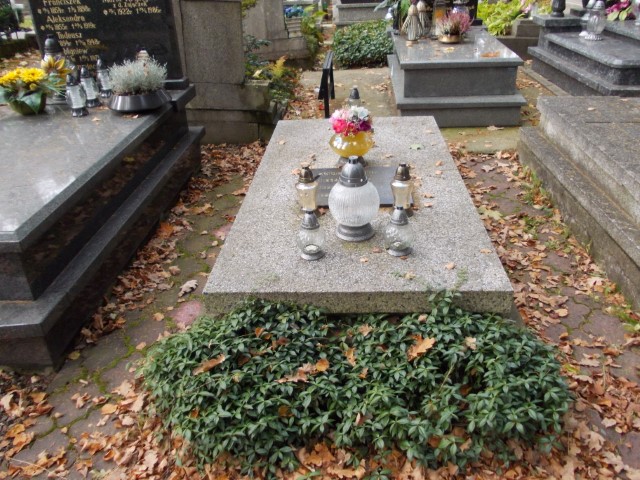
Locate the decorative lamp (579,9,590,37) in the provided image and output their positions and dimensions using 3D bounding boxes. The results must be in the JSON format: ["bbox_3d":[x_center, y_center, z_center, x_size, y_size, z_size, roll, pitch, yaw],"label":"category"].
[{"bbox_3d":[2.780,-2.289,5.400,0.160,0.340,0.160,-1,29,3],"label":"decorative lamp"}]

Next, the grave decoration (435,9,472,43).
[{"bbox_3d":[1.340,-2.152,5.143,0.350,0.310,0.330,-1,29,3],"label":"grave decoration"}]

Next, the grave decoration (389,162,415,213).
[{"bbox_3d":[0.340,-0.213,2.124,0.088,0.200,0.088,-1,29,3],"label":"grave decoration"}]

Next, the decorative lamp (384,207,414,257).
[{"bbox_3d":[0.289,-0.038,1.847,0.100,0.170,0.100,-1,29,3],"label":"decorative lamp"}]

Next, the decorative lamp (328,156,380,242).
[{"bbox_3d":[0.131,-0.150,1.913,0.190,0.312,0.190,-1,29,3],"label":"decorative lamp"}]

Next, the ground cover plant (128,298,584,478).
[{"bbox_3d":[0.088,0.438,1.608,1.270,0.270,0.460,-1,29,3],"label":"ground cover plant"}]

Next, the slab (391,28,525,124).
[{"bbox_3d":[1.195,-1.654,5.071,1.030,0.490,2.150,0,29,4],"label":"slab"}]

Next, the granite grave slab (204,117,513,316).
[{"bbox_3d":[0.175,-0.270,2.532,0.995,0.090,1.945,0,29,4],"label":"granite grave slab"}]

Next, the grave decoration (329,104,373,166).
[{"bbox_3d":[0.159,-0.525,2.594,0.225,0.295,0.225,-1,29,3],"label":"grave decoration"}]

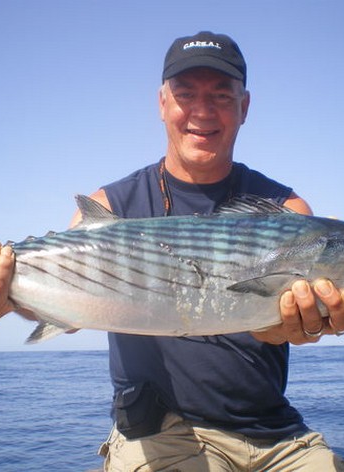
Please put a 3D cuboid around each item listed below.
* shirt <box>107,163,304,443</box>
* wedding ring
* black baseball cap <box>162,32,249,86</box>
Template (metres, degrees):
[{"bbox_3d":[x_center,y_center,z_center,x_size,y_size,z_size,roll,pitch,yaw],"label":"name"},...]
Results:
[{"bbox_3d":[0.066,0.128,1.300,0.420,0.580,0.290,-1,-10,2],"label":"shirt"},{"bbox_3d":[0.158,0.107,0.735,0.022,0.004,0.022,-9,30,5],"label":"wedding ring"},{"bbox_3d":[0.060,-0.330,1.240,0.168,0.130,0.255,3,10,5],"label":"black baseball cap"}]

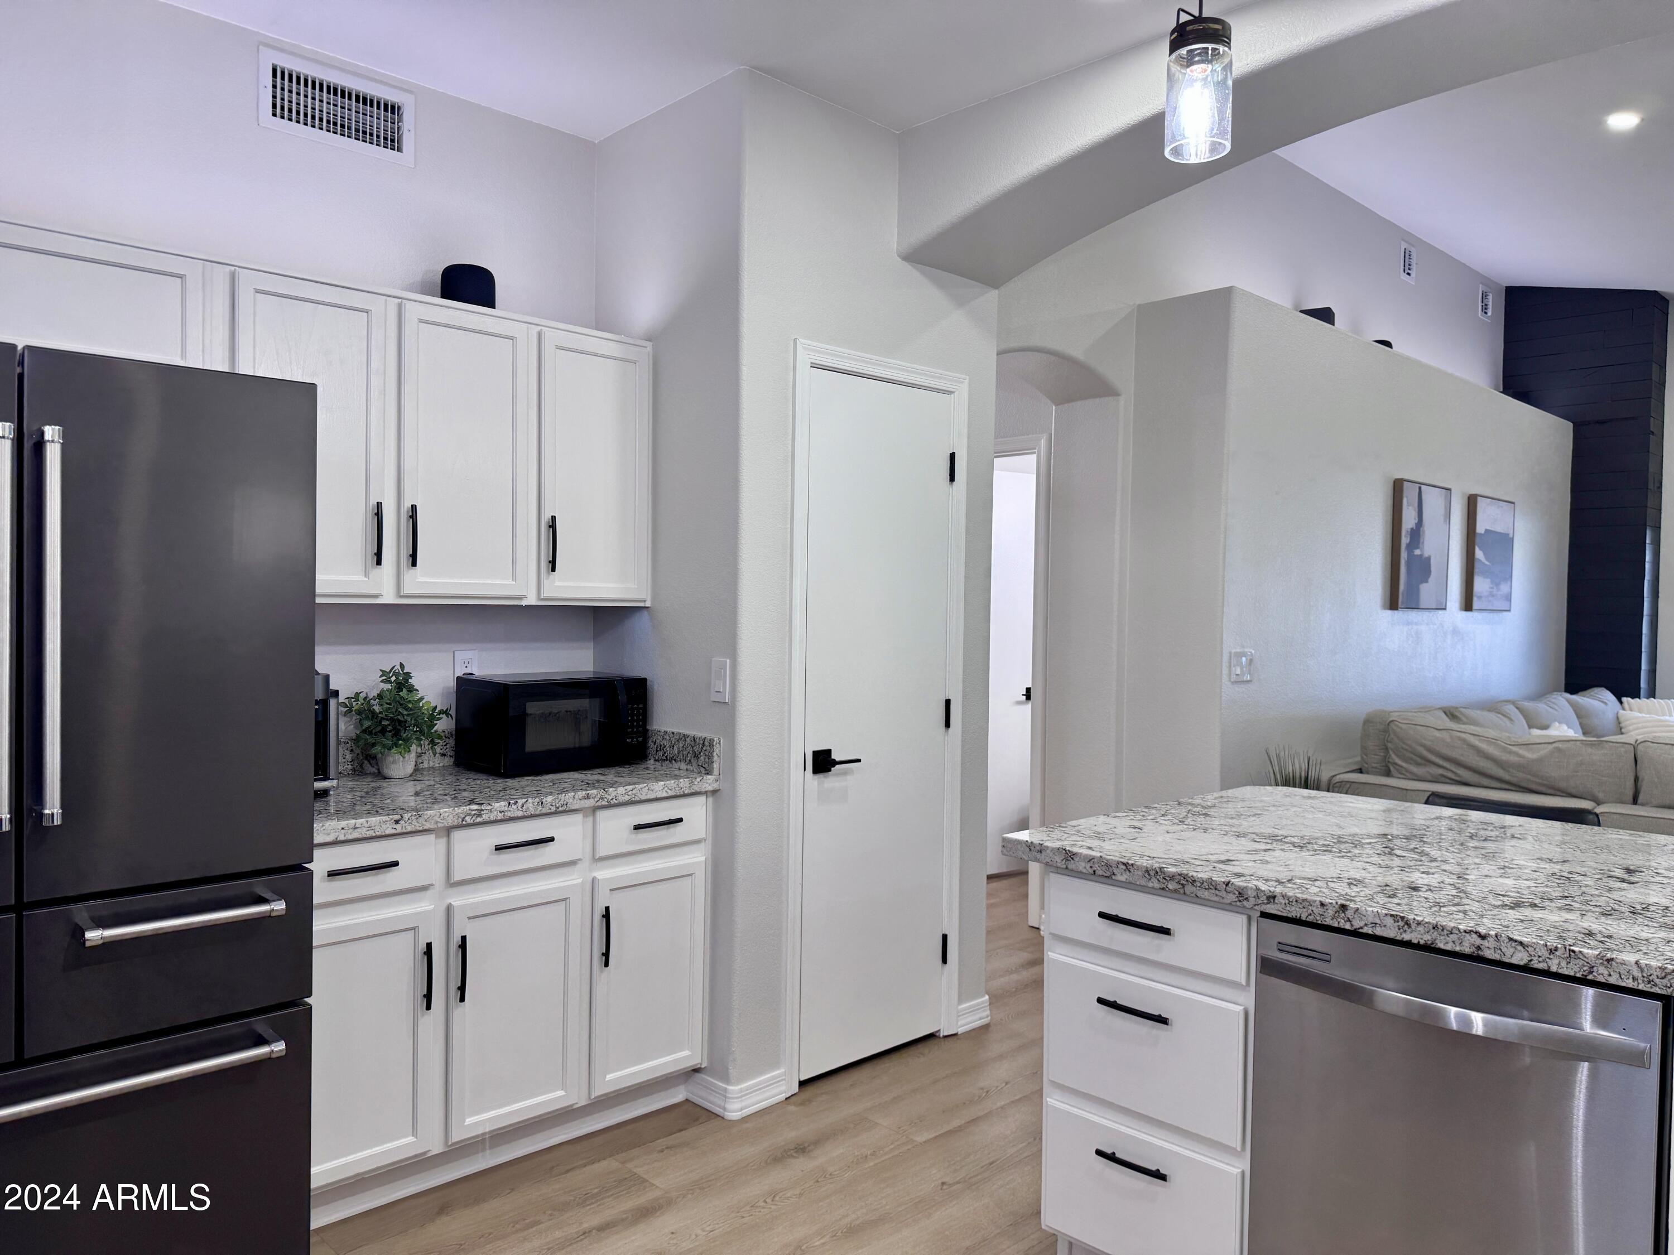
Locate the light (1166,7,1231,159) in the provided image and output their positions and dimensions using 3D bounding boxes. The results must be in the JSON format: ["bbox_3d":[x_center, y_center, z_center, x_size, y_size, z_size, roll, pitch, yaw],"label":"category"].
[{"bbox_3d":[0.609,-0.915,1.955,0.112,0.240,0.112,0,1,-44],"label":"light"}]

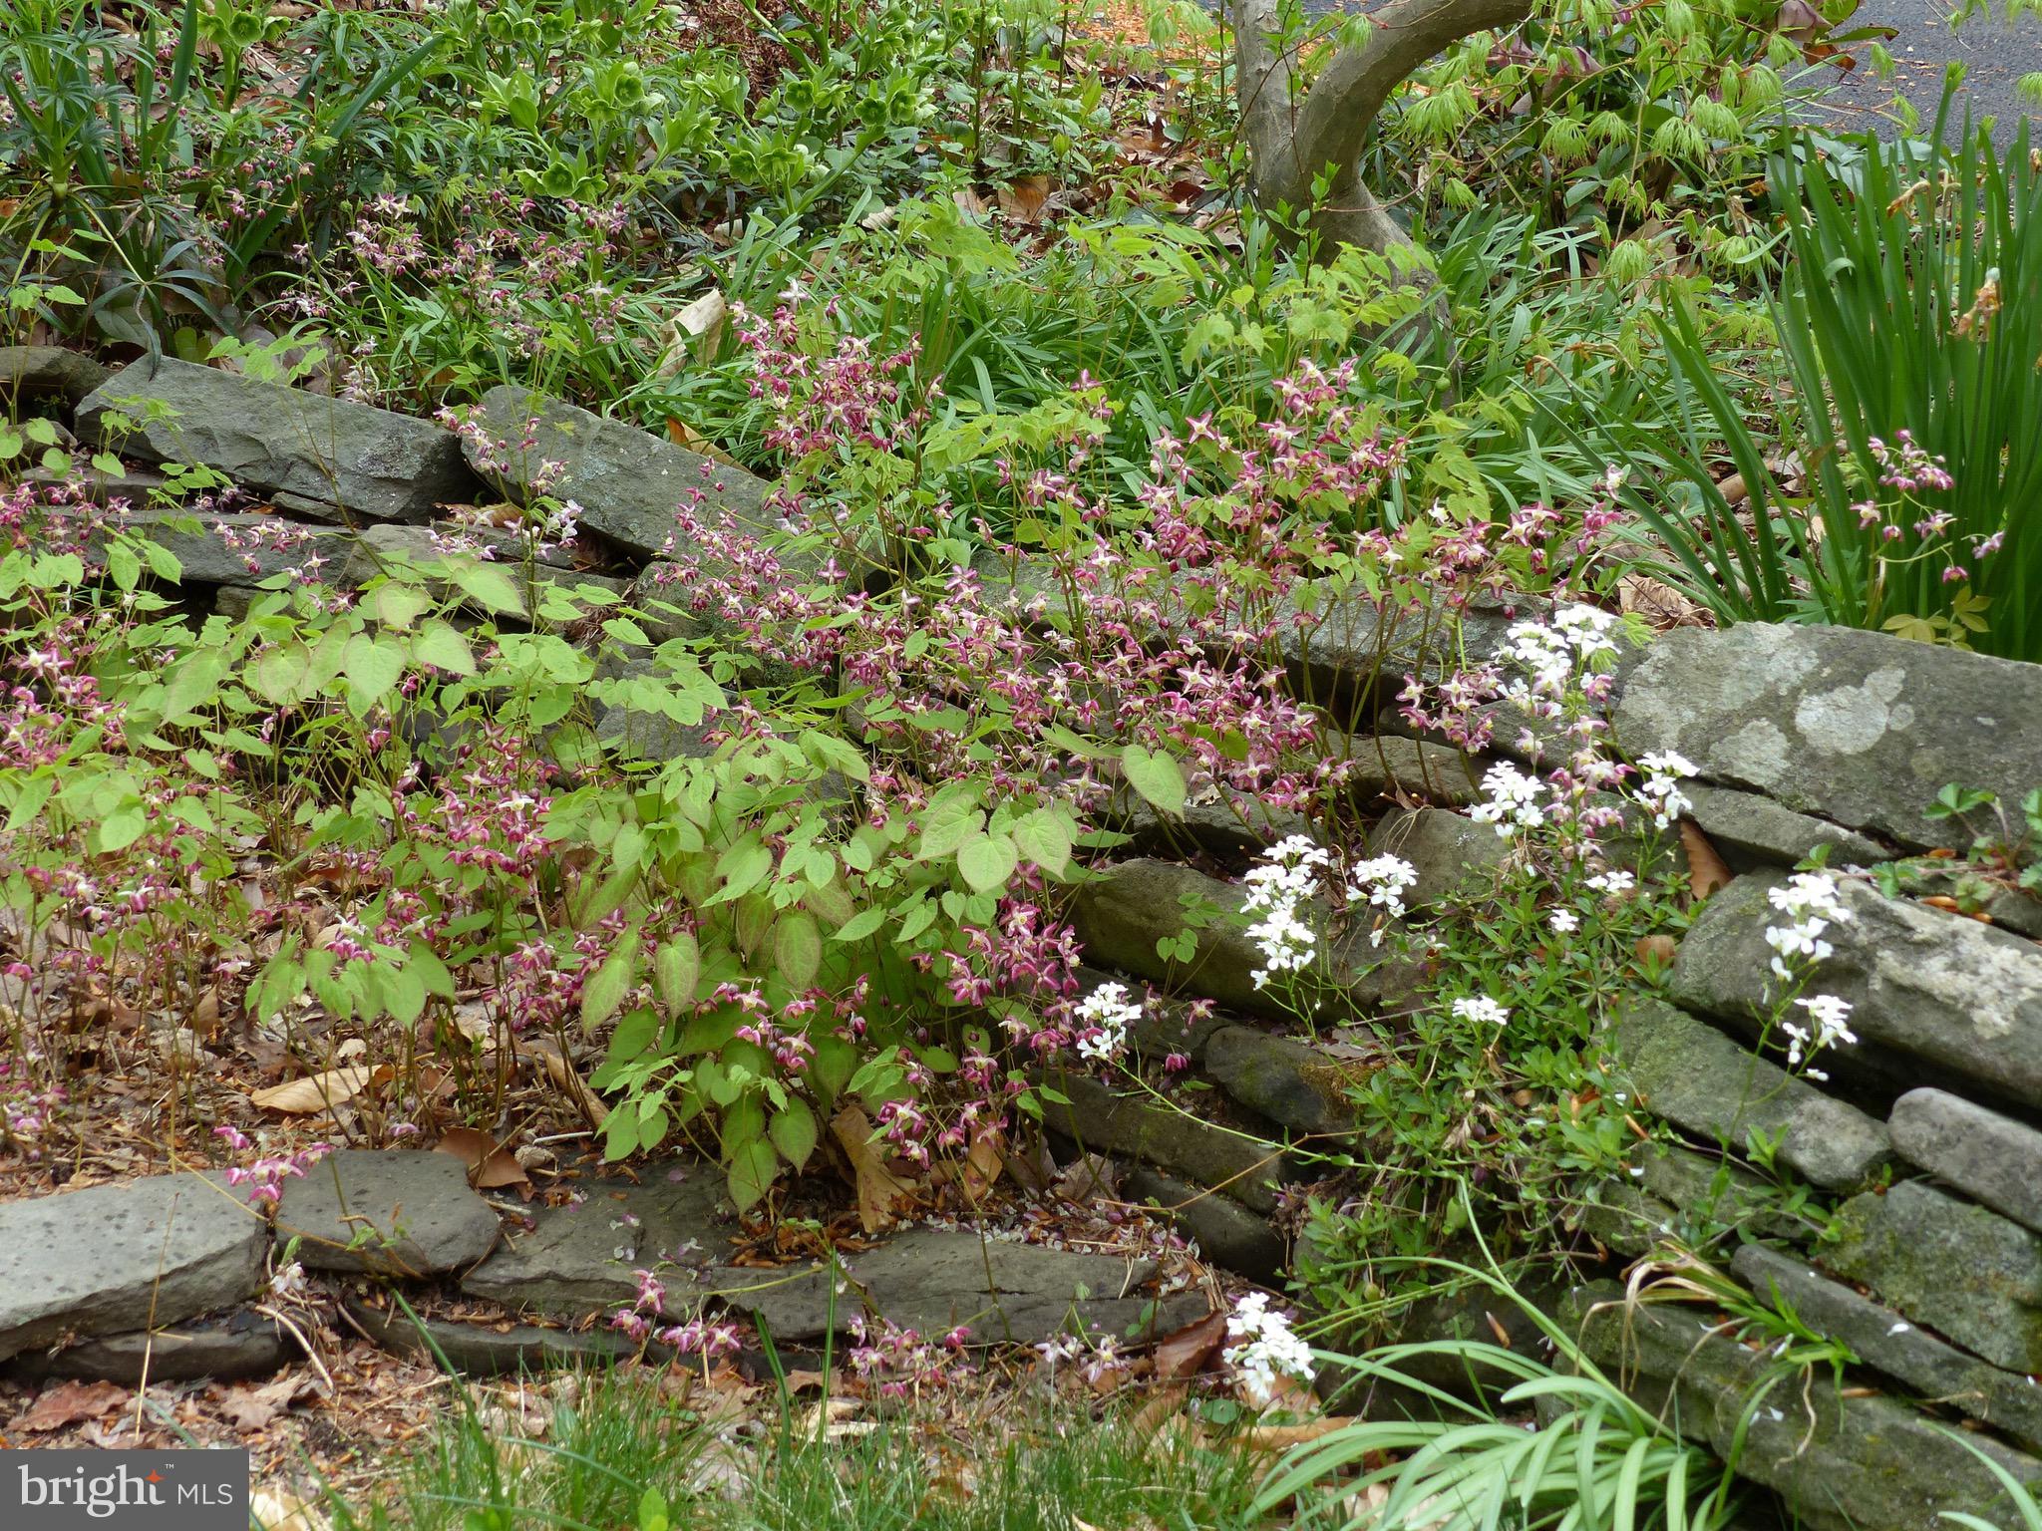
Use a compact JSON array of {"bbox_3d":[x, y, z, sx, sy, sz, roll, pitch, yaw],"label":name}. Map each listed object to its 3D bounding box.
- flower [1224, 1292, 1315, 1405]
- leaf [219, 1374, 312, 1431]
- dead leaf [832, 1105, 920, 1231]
[{"bbox_3d":[0.185,0.436,2.600,0.062,0.070,0.050,5,36,14],"label":"flower"},{"bbox_3d":[-0.523,0.441,2.410,0.062,0.018,0.046,-6,23,-14],"label":"leaf"},{"bbox_3d":[-0.118,0.324,2.790,0.065,0.100,0.030,0,-10,0],"label":"dead leaf"}]

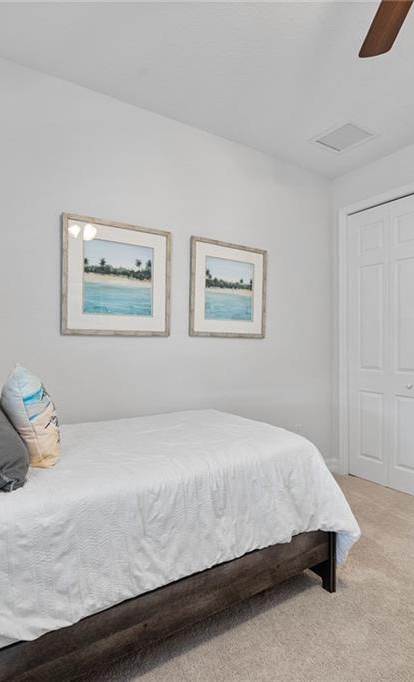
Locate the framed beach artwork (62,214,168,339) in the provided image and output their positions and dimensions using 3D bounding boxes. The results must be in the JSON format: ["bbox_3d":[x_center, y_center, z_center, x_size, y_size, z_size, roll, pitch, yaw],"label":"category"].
[{"bbox_3d":[-0.565,-0.395,2.412,0.726,0.731,0.030,0,0,-33],"label":"framed beach artwork"}]

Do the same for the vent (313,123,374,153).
[{"bbox_3d":[1.059,-1.556,2.850,0.345,0.020,0.345,0,0,-33],"label":"vent"}]

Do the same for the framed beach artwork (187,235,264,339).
[{"bbox_3d":[0.184,-0.391,2.902,0.736,0.727,0.030,0,0,-33],"label":"framed beach artwork"}]

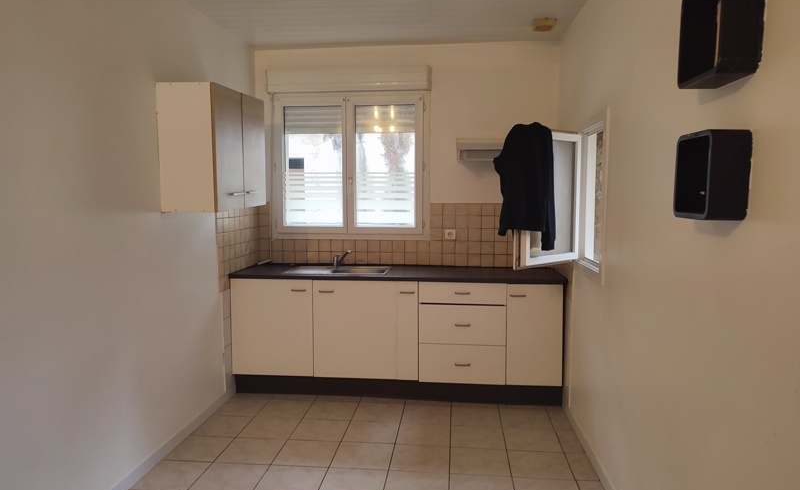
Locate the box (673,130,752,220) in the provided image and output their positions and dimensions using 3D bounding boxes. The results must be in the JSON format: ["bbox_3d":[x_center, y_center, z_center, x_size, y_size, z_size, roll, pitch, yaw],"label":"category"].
[{"bbox_3d":[0.865,-0.189,1.547,0.100,0.233,0.226,1,5,6],"label":"box"}]

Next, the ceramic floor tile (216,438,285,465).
[{"bbox_3d":[-0.851,1.199,3.219,0.322,0.010,0.322,1,4,6],"label":"ceramic floor tile"}]

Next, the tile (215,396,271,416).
[{"bbox_3d":[-1.079,1.122,3.804,0.302,0.010,0.315,1,4,6],"label":"tile"}]

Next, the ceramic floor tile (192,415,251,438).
[{"bbox_3d":[-1.144,1.178,3.605,0.288,0.010,0.326,1,5,6],"label":"ceramic floor tile"}]

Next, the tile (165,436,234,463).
[{"bbox_3d":[-1.165,1.196,3.249,0.305,0.010,0.322,1,4,6],"label":"tile"}]

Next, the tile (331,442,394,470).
[{"bbox_3d":[-0.204,1.181,3.098,0.316,0.010,0.311,1,5,6],"label":"tile"}]

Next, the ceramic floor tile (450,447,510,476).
[{"bbox_3d":[0.433,1.187,3.035,0.316,0.010,0.311,1,5,6],"label":"ceramic floor tile"}]

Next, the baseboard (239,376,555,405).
[{"bbox_3d":[-0.046,1.062,4.109,2.423,0.148,0.018,1,5,6],"label":"baseboard"}]

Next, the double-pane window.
[{"bbox_3d":[-0.413,-0.632,4.521,1.250,1.160,0.080,1,4,6],"label":"double-pane window"}]

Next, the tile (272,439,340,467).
[{"bbox_3d":[-0.527,1.202,3.187,0.322,0.010,0.322,1,4,6],"label":"tile"}]

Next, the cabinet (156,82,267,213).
[{"bbox_3d":[-1.135,-0.585,3.457,0.330,0.708,0.800,1,6,6],"label":"cabinet"}]

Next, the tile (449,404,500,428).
[{"bbox_3d":[0.497,1.136,3.648,0.315,0.010,0.315,1,4,6],"label":"tile"}]

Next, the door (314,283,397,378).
[{"bbox_3d":[-0.314,0.597,3.894,0.597,0.695,0.020,1,4,7],"label":"door"}]

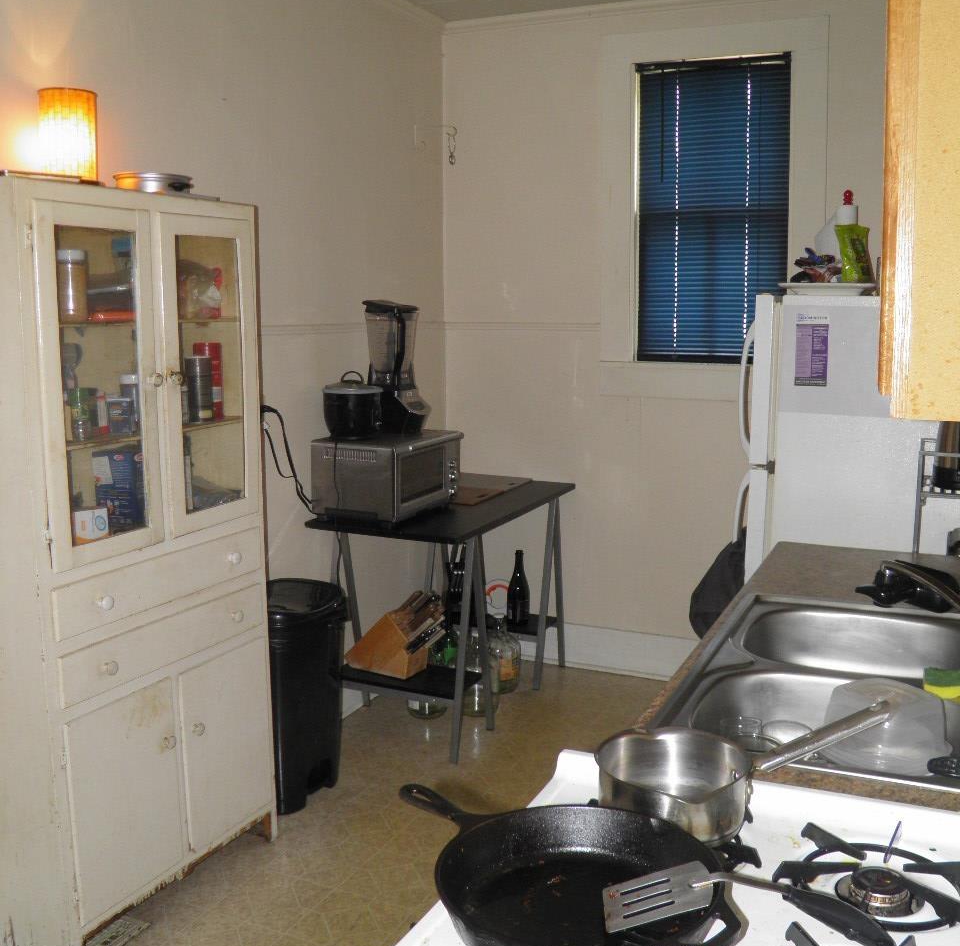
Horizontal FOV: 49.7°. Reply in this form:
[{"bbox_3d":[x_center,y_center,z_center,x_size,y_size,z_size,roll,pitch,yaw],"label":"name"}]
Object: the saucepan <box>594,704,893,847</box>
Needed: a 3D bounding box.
[{"bbox_3d":[0.300,0.323,1.181,0.331,0.148,0.181,0,9,0],"label":"saucepan"}]

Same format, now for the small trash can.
[{"bbox_3d":[-0.568,0.671,3.165,0.310,0.638,0.280,4,10,24],"label":"small trash can"}]

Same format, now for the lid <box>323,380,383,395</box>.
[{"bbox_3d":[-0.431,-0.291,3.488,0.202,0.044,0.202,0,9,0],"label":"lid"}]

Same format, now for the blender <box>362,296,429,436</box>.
[{"bbox_3d":[-0.292,-0.361,3.591,0.210,0.455,0.180,6,11,32],"label":"blender"}]

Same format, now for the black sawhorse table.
[{"bbox_3d":[-0.103,0.488,3.858,0.562,0.781,1.073,4,10,24],"label":"black sawhorse table"}]

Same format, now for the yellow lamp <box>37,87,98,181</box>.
[{"bbox_3d":[-0.905,-0.729,2.275,0.130,0.216,0.130,4,10,24],"label":"yellow lamp"}]

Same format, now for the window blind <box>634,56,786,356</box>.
[{"bbox_3d":[0.851,-0.962,3.845,0.541,1.102,0.040,4,10,24],"label":"window blind"}]

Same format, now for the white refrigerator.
[{"bbox_3d":[1.153,0.271,2.909,0.740,1.509,0.710,4,10,24],"label":"white refrigerator"}]

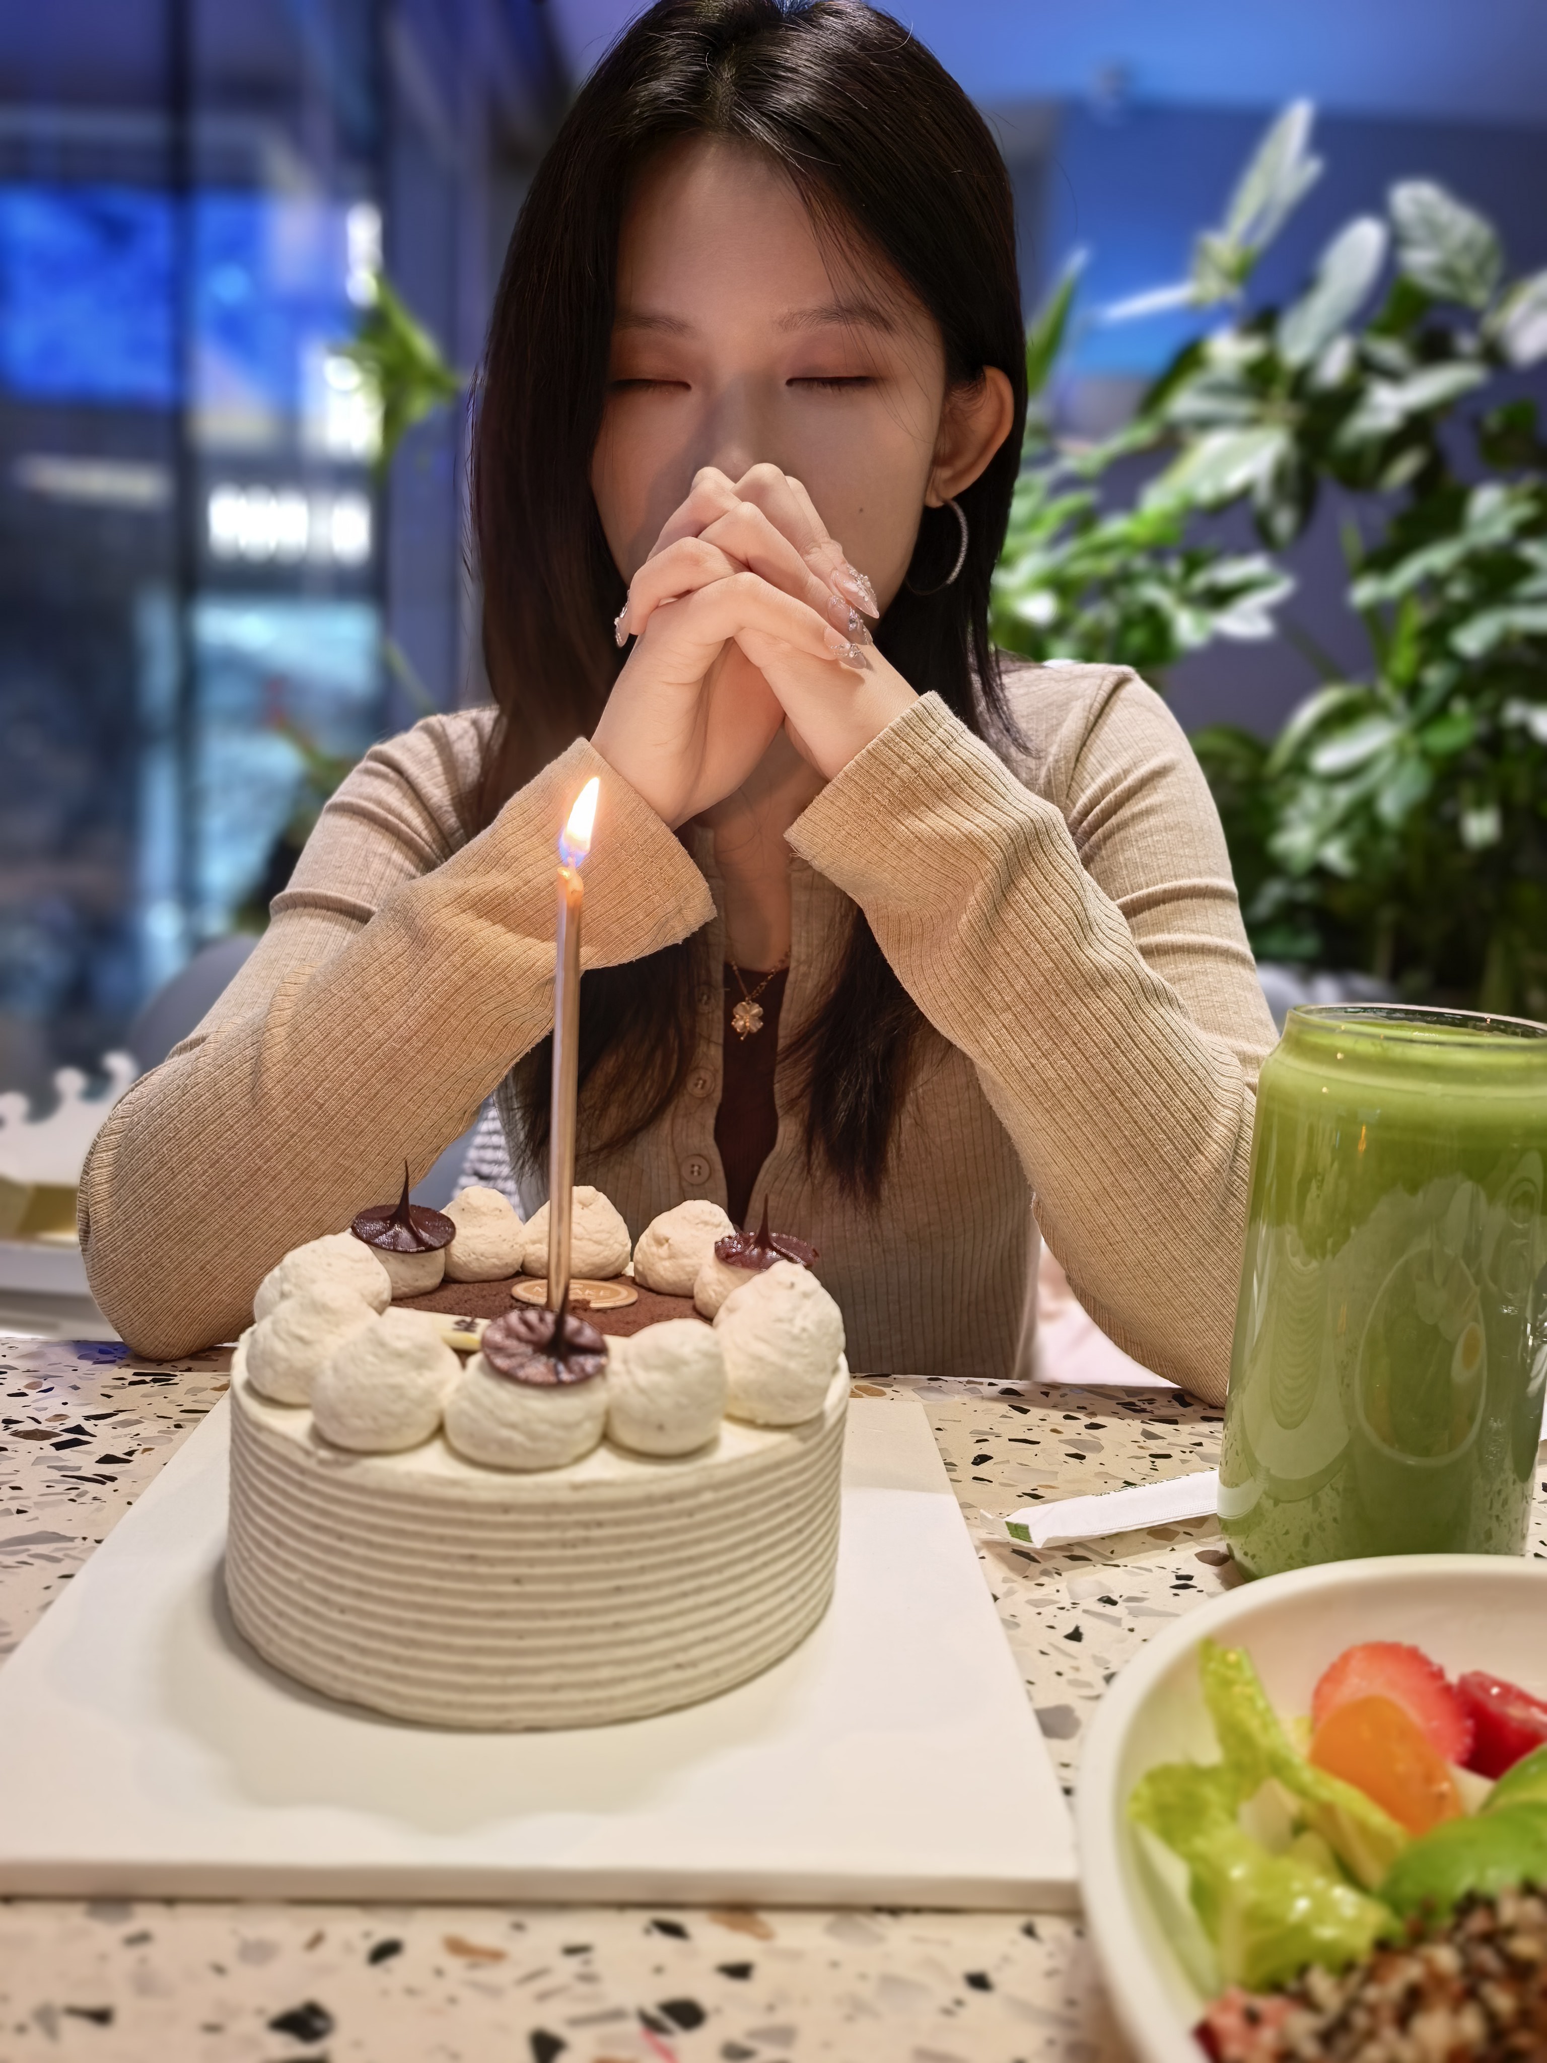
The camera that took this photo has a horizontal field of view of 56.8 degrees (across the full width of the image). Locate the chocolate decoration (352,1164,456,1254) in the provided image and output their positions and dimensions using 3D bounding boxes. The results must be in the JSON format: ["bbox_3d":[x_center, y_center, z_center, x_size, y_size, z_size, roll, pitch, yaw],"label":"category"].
[{"bbox_3d":[-0.098,0.047,0.379,0.028,0.018,0.028,3,9,0],"label":"chocolate decoration"}]

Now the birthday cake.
[{"bbox_3d":[-0.055,0.089,0.351,0.148,0.076,0.148,3,9,0],"label":"birthday cake"}]

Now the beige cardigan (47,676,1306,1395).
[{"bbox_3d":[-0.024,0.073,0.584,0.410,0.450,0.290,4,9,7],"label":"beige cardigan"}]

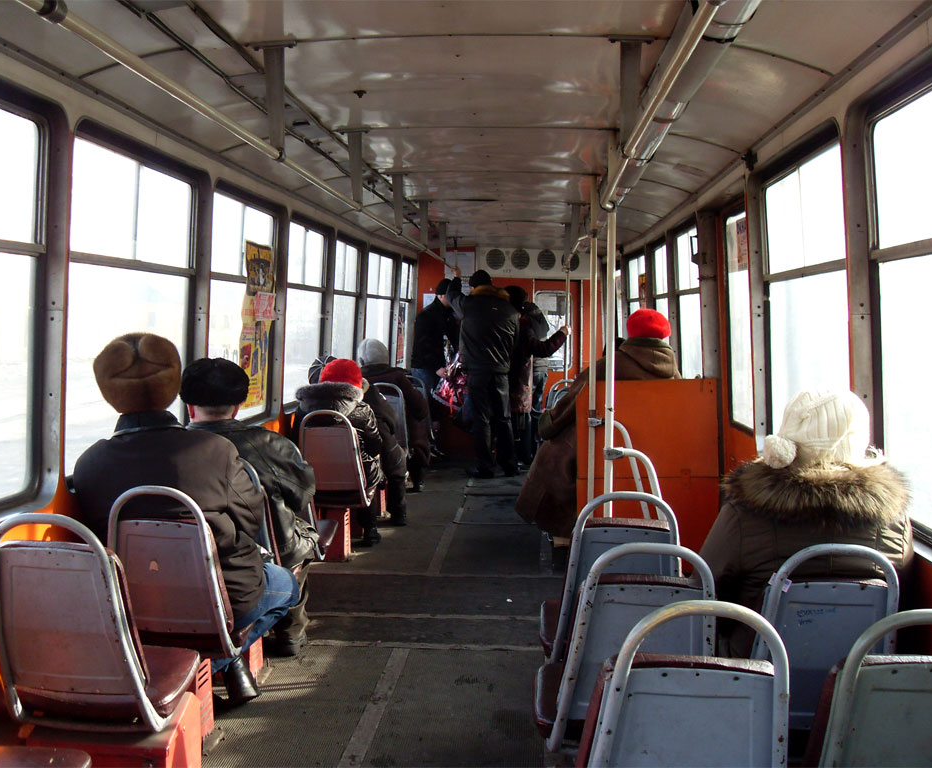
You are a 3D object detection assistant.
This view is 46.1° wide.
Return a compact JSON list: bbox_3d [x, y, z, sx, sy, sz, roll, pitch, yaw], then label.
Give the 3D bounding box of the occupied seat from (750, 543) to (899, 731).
[{"bbox_3d":[0.912,0.679,2.922,0.410,0.600,0.500,0,3,4],"label":"occupied seat"}]

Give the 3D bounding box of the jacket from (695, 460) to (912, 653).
[{"bbox_3d":[0.889,0.527,2.955,0.530,0.640,0.440,0,3,4],"label":"jacket"}]

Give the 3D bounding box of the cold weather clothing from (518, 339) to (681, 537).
[{"bbox_3d":[0.739,0.289,6.143,0.800,1.100,0.520,3,5,44],"label":"cold weather clothing"}]

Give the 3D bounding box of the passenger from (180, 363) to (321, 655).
[{"bbox_3d":[-0.860,0.491,4.249,0.570,1.200,0.700,0,3,4],"label":"passenger"}]

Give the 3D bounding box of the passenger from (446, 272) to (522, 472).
[{"bbox_3d":[0.143,-0.102,9.375,0.640,1.780,0.450,0,3,-8],"label":"passenger"}]

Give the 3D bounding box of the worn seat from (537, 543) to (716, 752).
[{"bbox_3d":[0.378,0.601,2.676,0.400,0.525,0.490,0,3,4],"label":"worn seat"}]

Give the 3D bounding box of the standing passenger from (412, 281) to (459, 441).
[{"bbox_3d":[-0.324,-0.171,10.551,0.460,1.710,0.500,-1,4,-16],"label":"standing passenger"}]

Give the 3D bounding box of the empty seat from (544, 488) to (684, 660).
[{"bbox_3d":[0.475,0.629,3.610,0.420,0.600,0.500,0,3,4],"label":"empty seat"}]

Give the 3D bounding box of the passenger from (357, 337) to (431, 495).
[{"bbox_3d":[-0.577,0.232,8.985,0.570,1.220,0.720,0,3,4],"label":"passenger"}]

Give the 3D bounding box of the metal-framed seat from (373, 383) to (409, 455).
[{"bbox_3d":[-0.596,0.274,8.009,0.400,0.550,0.490,0,3,4],"label":"metal-framed seat"}]

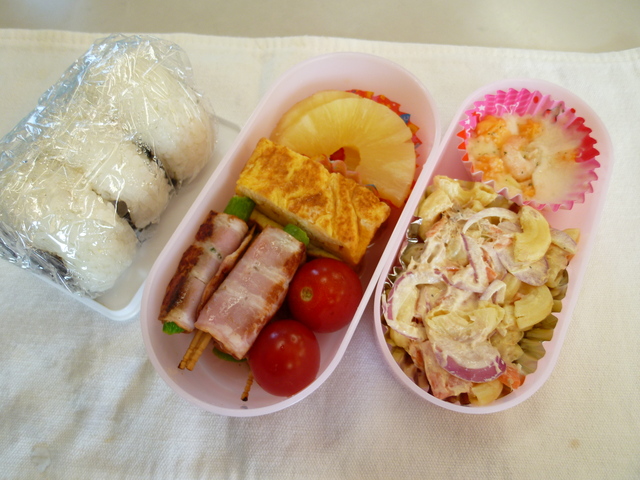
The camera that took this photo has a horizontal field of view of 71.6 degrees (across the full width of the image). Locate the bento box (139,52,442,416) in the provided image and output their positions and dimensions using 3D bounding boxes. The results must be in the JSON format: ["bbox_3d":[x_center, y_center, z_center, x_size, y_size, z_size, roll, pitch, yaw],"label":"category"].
[{"bbox_3d":[-0.007,-0.005,0.209,0.084,0.047,0.172,26,73,10],"label":"bento box"}]

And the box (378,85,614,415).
[{"bbox_3d":[0.078,0.000,0.208,0.075,0.040,0.161,25,73,10],"label":"box"}]

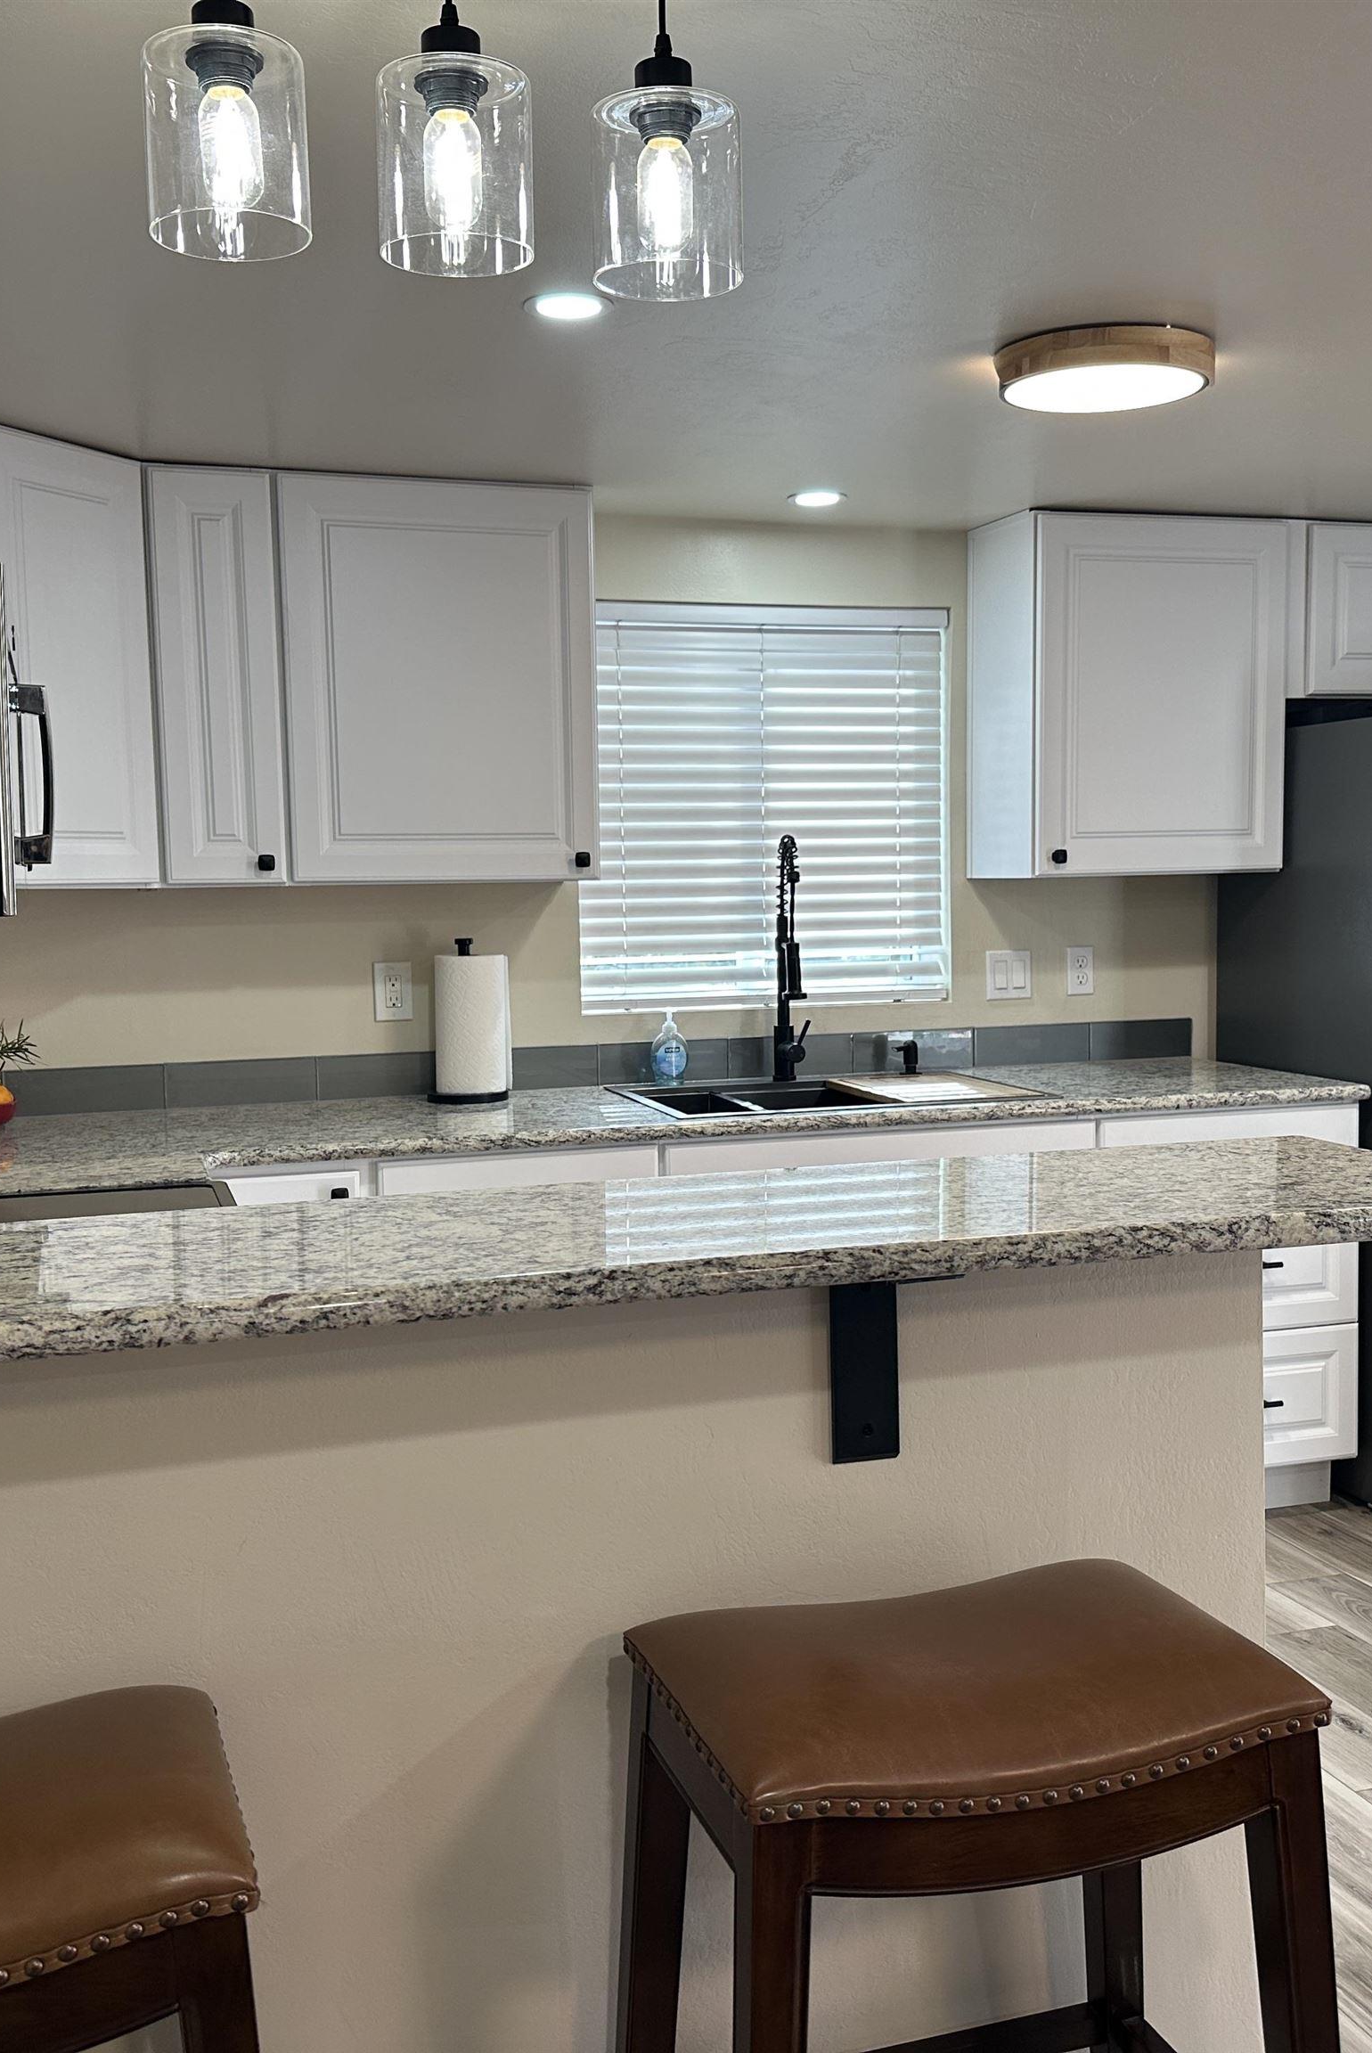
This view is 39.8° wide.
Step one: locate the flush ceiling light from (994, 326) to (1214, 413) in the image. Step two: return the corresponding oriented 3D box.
[{"bbox_3d":[0.617,-0.961,2.793,0.313,0.053,0.313,-1,5,0],"label":"flush ceiling light"}]

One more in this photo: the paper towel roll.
[{"bbox_3d":[-0.437,-0.011,3.868,0.161,0.329,0.161,-1,5,0],"label":"paper towel roll"}]

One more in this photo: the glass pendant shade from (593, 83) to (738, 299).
[{"bbox_3d":[-0.015,-0.685,1.567,0.120,0.140,0.120,-1,5,0],"label":"glass pendant shade"}]

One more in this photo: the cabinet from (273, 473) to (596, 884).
[{"bbox_3d":[-0.510,-0.666,3.764,0.609,0.765,0.323,-2,5,-18],"label":"cabinet"}]

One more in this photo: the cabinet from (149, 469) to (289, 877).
[{"bbox_3d":[-0.906,-0.650,3.628,0.228,0.764,0.322,-2,5,-18],"label":"cabinet"}]

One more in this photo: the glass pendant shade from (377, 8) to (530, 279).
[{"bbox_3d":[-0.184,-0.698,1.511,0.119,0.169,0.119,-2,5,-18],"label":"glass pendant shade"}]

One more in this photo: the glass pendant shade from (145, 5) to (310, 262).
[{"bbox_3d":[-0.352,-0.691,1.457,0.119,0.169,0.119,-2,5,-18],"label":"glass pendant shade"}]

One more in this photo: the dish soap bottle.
[{"bbox_3d":[-0.034,0.050,4.085,0.080,0.161,0.050,-2,5,-9],"label":"dish soap bottle"}]

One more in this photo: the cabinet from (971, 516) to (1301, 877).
[{"bbox_3d":[0.978,-0.726,4.231,0.606,0.764,0.322,-2,5,-18],"label":"cabinet"}]

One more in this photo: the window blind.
[{"bbox_3d":[0.184,-0.478,4.173,0.870,0.877,0.060,-2,5,-18],"label":"window blind"}]

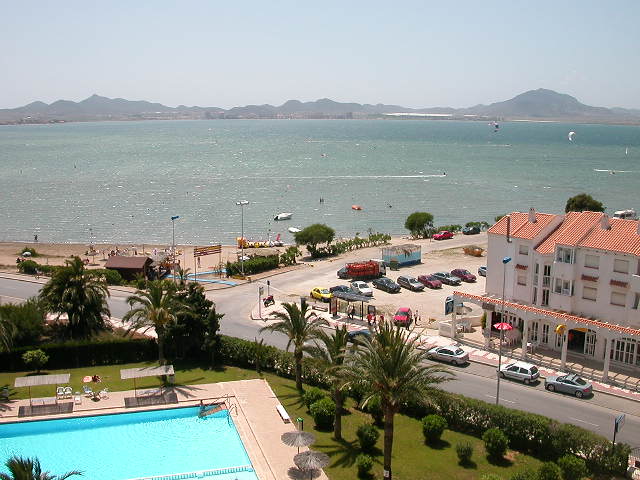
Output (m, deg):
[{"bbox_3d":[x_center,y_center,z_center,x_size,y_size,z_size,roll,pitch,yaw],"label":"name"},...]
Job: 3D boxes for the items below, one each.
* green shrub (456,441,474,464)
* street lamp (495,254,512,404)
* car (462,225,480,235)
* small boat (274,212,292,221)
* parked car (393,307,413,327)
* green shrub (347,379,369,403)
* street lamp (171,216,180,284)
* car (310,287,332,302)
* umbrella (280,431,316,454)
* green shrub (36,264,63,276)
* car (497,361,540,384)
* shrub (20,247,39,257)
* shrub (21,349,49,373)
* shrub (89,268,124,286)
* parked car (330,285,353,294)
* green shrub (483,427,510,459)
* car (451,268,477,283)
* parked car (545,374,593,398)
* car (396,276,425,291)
[{"bbox_3d":[10.045,14.701,47.326,1.200,1.500,1.200,0,10,0],"label":"green shrub"},{"bbox_3d":[14.275,7.810,53.489,0.400,12.913,1.200,8,13,37],"label":"street lamp"},{"bbox_3d":[33.826,-2.230,152.621,4.000,1.400,1.680,-5,11,-26],"label":"car"},{"bbox_3d":[-9.346,-6.172,180.004,5.000,1.400,1.900,-5,11,-25],"label":"small boat"},{"bbox_3d":[10.172,9.344,83.432,1.650,1.420,3.800,3,10,15],"label":"parked car"},{"bbox_3d":[3.318,13.098,58.962,1.722,1.586,1.722,0,10,0],"label":"green shrub"},{"bbox_3d":[-20.215,1.631,96.749,1.150,9.951,0.400,-3,11,-18],"label":"street lamp"},{"bbox_3d":[0.245,7.183,89.940,1.660,1.400,3.850,-6,12,-32],"label":"car"},{"bbox_3d":[-1.431,14.399,46.739,2.350,2.300,2.350,0,10,0],"label":"umbrella"},{"bbox_3d":[-41.170,4.681,104.312,4.000,1.400,1.800,4,11,20],"label":"green shrub"},{"bbox_3d":[19.151,12.740,65.777,3.750,1.420,1.630,8,13,39],"label":"car"},{"bbox_3d":[-53.767,2.042,126.388,3.300,1.600,3.000,-4,11,-23],"label":"shrub"},{"bbox_3d":[-26.700,11.317,64.090,2.400,2.300,2.400,0,10,0],"label":"shrub"},{"bbox_3d":[-32.204,5.576,102.125,5.000,2.200,2.400,5,11,27],"label":"shrub"},{"bbox_3d":[3.025,6.861,88.321,1.680,1.400,4.200,-7,12,-33],"label":"parked car"},{"bbox_3d":[12.970,15.089,50.381,1.850,2.000,1.850,3,10,14],"label":"green shrub"},{"bbox_3d":[21.191,5.202,101.035,1.680,1.420,4.100,-6,12,-31],"label":"car"},{"bbox_3d":[22.400,13.040,61.581,4.040,1.360,1.760,8,13,38],"label":"parked car"},{"bbox_3d":[12.758,6.087,96.056,1.680,1.420,4.150,-6,12,-32],"label":"car"}]

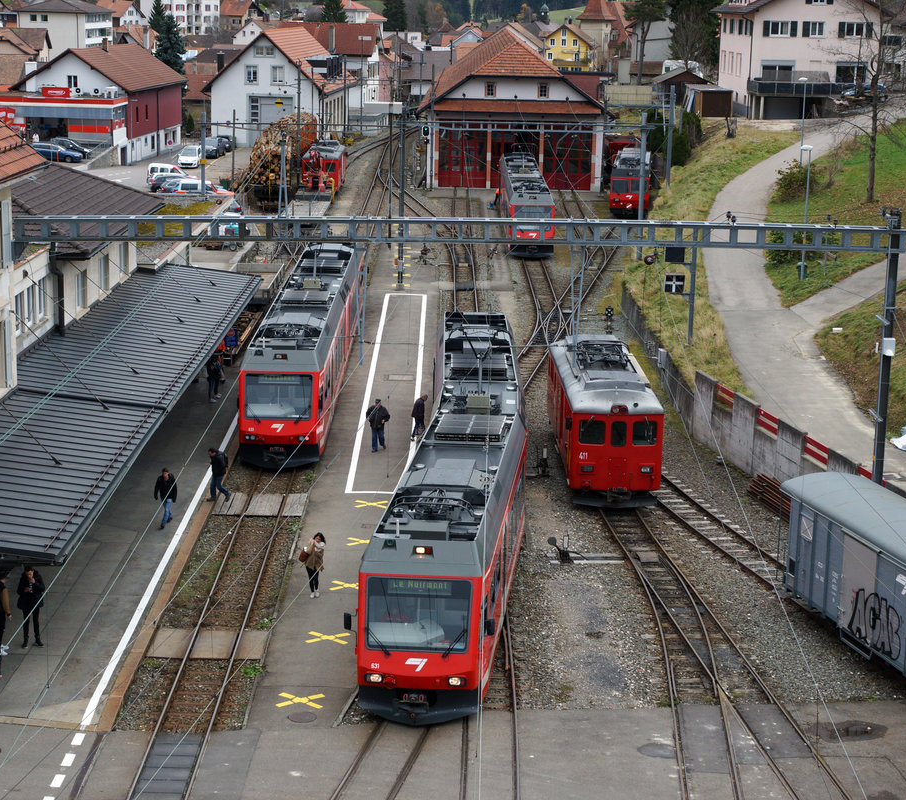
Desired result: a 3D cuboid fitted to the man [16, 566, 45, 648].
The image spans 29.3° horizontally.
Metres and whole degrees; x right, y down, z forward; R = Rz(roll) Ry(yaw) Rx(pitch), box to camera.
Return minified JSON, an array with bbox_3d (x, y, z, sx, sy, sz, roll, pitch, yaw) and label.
[{"bbox_3d":[-9.479,4.648,38.866,0.580,1.820,0.400,0,13,-7],"label":"man"}]

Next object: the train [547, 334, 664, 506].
[{"bbox_3d":[4.702,0.150,55.184,2.650,3.750,11.200,1,13,0],"label":"train"}]

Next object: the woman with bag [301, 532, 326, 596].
[{"bbox_3d":[-3.461,4.077,43.010,0.620,1.634,0.450,1,13,0],"label":"woman with bag"}]

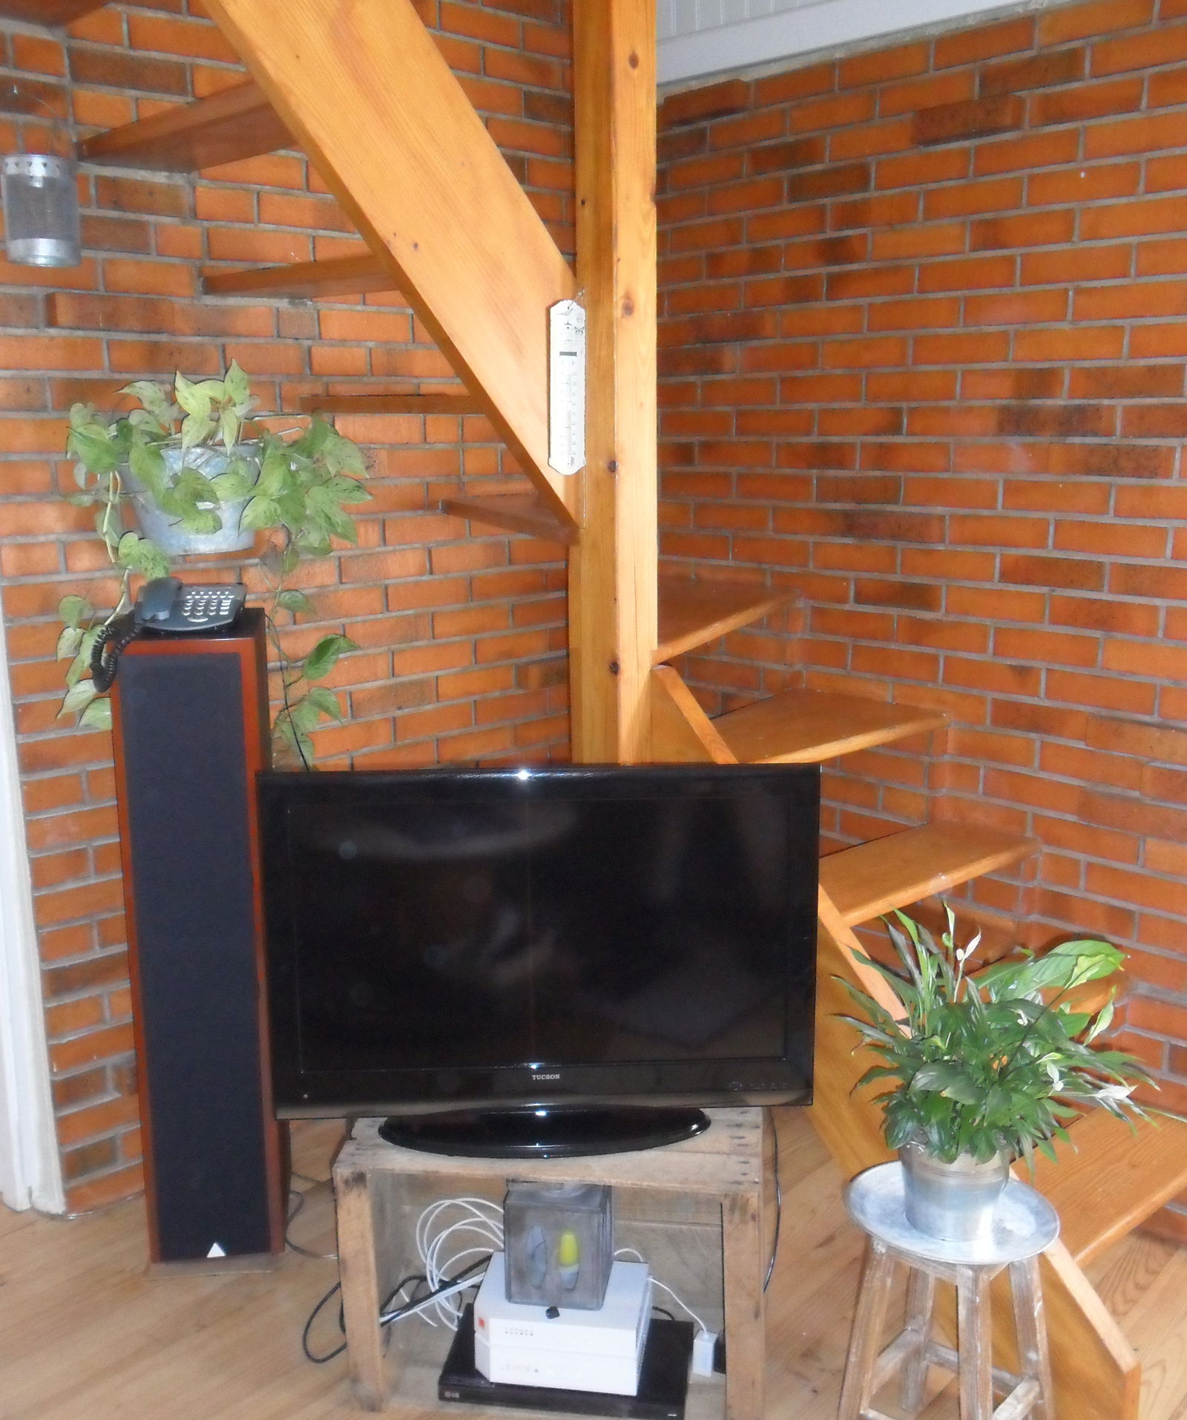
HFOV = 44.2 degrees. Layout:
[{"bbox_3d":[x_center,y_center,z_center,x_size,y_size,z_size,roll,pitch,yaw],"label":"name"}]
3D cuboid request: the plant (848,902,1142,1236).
[{"bbox_3d":[0.516,0.455,1.880,0.375,0.405,0.330,0,11,0],"label":"plant"}]

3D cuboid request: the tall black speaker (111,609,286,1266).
[{"bbox_3d":[-0.674,0.387,2.578,0.224,1.080,0.316,-2,11,-9],"label":"tall black speaker"}]

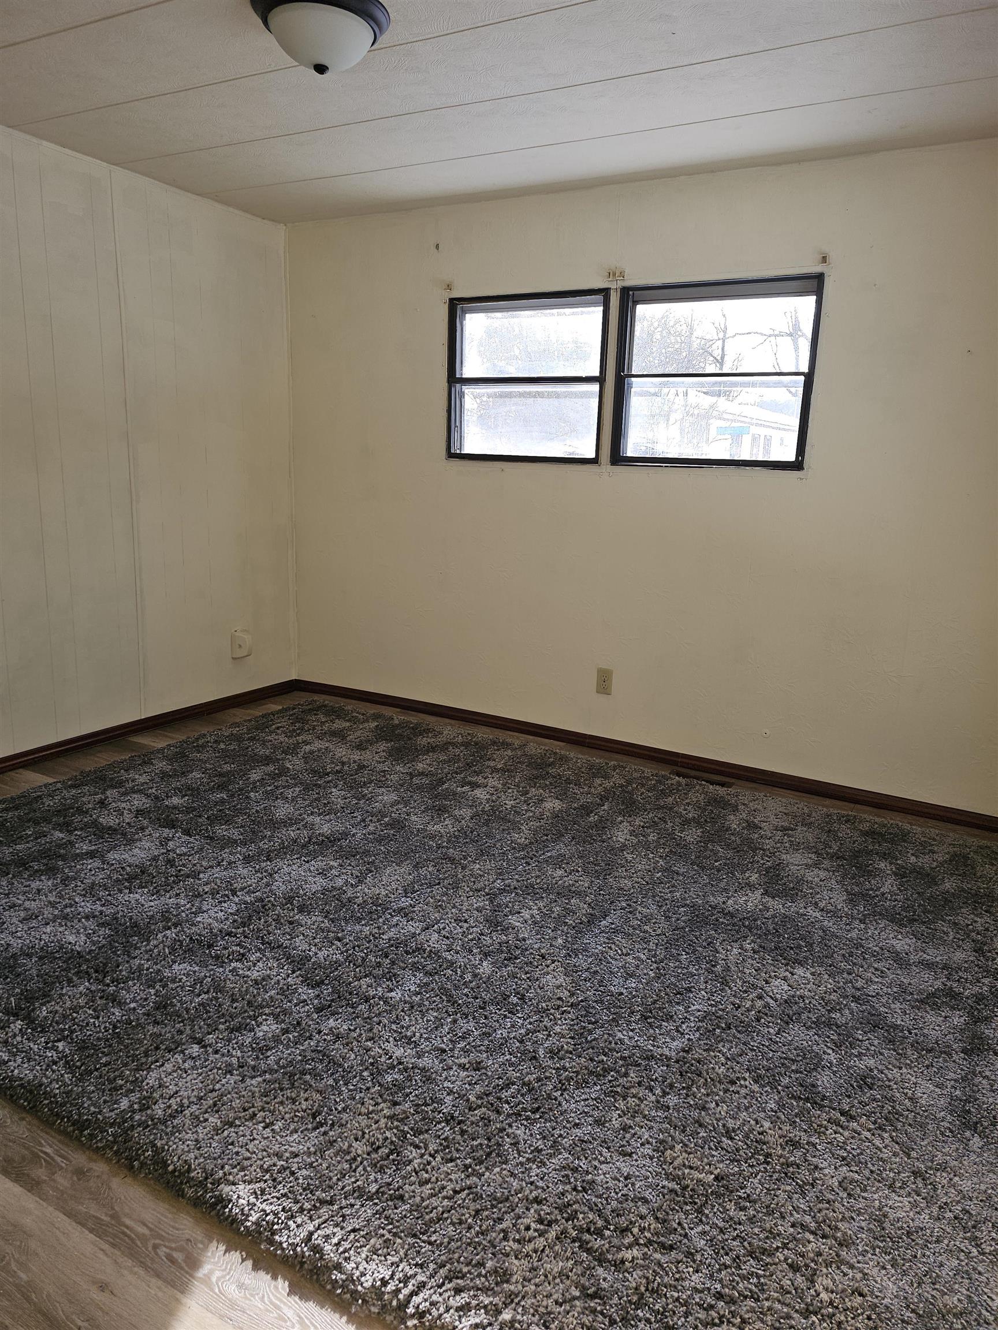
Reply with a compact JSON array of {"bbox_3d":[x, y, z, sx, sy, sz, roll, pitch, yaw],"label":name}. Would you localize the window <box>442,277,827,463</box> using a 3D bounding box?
[{"bbox_3d":[0.467,-1.153,3.561,1.555,0.678,0.090,9,15,28],"label":"window"}]

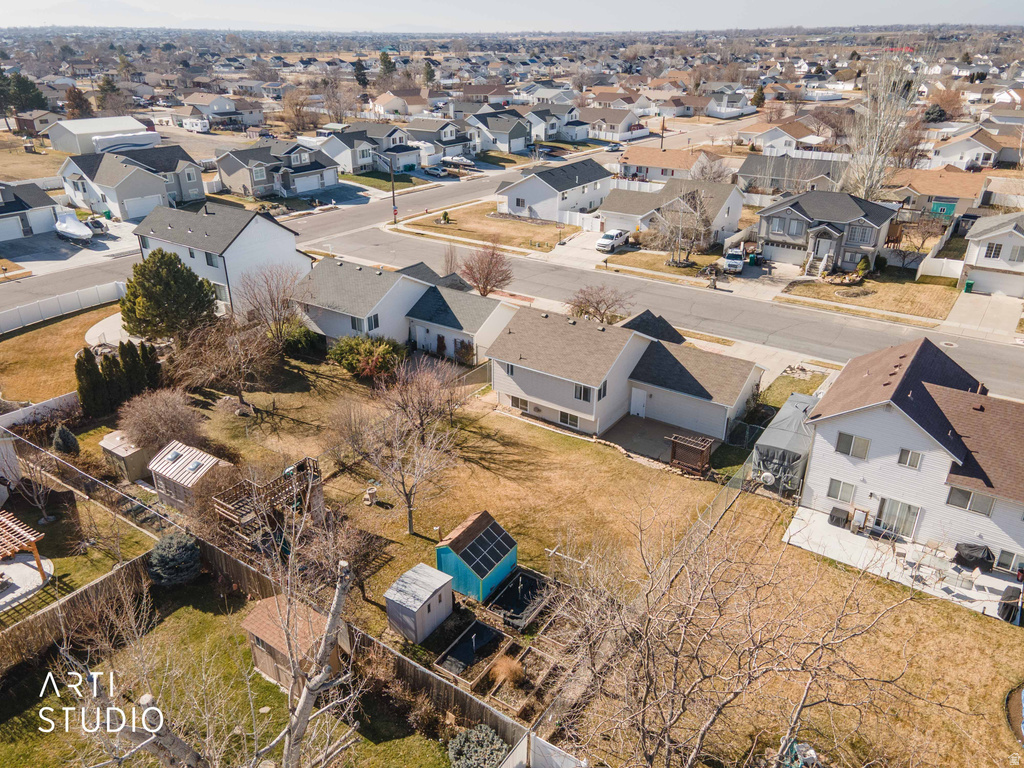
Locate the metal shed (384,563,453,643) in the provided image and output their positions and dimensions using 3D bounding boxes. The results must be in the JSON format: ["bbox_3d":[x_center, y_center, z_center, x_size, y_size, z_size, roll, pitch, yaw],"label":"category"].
[{"bbox_3d":[-4.120,9.616,31.361,1.950,2.000,2.450,17,30,31],"label":"metal shed"}]

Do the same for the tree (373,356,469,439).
[{"bbox_3d":[-5.851,1.149,44.631,6.000,5.700,5.800,0,26,0],"label":"tree"}]

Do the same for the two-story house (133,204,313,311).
[{"bbox_3d":[-29.260,-13.958,72.403,14.600,8.800,10.900,17,30,31],"label":"two-story house"}]

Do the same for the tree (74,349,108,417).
[{"bbox_3d":[-28.417,-0.153,47.817,1.970,4.830,1.970,17,31,30],"label":"tree"}]

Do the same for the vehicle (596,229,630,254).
[{"bbox_3d":[12.584,-17.615,86.950,2.070,1.970,6.010,15,30,27],"label":"vehicle"}]

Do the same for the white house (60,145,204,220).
[{"bbox_3d":[-54.236,-30.254,104.768,18.140,7.040,16.410,21,33,35],"label":"white house"}]

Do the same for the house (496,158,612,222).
[{"bbox_3d":[5.830,-29.986,107.106,12.610,6.210,16.550,17,31,30],"label":"house"}]

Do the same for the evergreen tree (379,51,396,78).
[{"bbox_3d":[-67.440,-171.297,383.059,9.000,15.000,9.000,0,26,0],"label":"evergreen tree"}]

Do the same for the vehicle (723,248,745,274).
[{"bbox_3d":[25.116,-13.862,79.533,2.070,1.970,5.610,10,28,19],"label":"vehicle"}]

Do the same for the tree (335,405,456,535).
[{"bbox_3d":[-5.933,4.784,36.871,5.800,7.300,5.600,0,27,0],"label":"tree"}]

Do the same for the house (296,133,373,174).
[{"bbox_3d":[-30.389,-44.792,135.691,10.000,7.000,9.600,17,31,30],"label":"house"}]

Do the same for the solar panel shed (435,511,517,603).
[{"bbox_3d":[-1.550,8.062,33.854,2.500,2.650,3.050,17,30,31],"label":"solar panel shed"}]

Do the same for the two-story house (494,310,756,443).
[{"bbox_3d":[7.980,-1.335,49.174,15.900,6.200,12.300,17,31,32],"label":"two-story house"}]

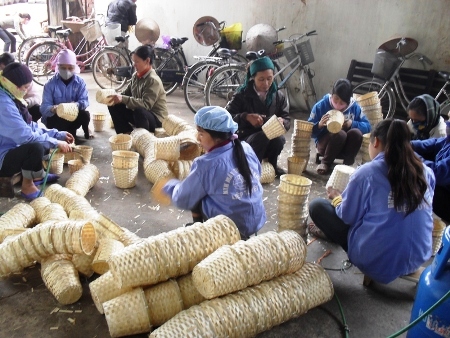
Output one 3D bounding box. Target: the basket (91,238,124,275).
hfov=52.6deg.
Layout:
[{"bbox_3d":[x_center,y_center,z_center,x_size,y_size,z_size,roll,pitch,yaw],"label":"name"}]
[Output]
[{"bbox_3d":[-0.632,0.469,2.470,0.165,0.165,0.190,5,39,4],"label":"basket"}]

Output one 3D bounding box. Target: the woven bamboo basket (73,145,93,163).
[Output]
[{"bbox_3d":[-1.230,-0.125,3.945,0.170,0.155,0.170,3,20,0],"label":"woven bamboo basket"}]

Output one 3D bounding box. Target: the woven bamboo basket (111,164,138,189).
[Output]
[{"bbox_3d":[-0.762,0.058,3.496,0.200,0.165,0.200,3,20,0],"label":"woven bamboo basket"}]

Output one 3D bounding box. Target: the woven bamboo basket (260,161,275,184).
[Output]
[{"bbox_3d":[0.326,0.037,3.755,0.170,0.180,0.180,11,23,22],"label":"woven bamboo basket"}]

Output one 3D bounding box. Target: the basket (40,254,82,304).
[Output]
[{"bbox_3d":[-0.762,0.528,2.164,0.175,0.175,0.210,-18,38,-25],"label":"basket"}]

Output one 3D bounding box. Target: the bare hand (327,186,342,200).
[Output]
[{"bbox_3d":[0.625,0.140,2.600,0.080,0.085,0.110,-8,23,-28],"label":"bare hand"}]

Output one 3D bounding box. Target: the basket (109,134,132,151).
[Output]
[{"bbox_3d":[-0.911,-0.174,3.970,0.200,0.175,0.200,3,20,0],"label":"basket"}]

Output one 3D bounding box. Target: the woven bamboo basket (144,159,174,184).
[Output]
[{"bbox_3d":[-0.541,0.024,3.700,0.205,0.205,0.190,-15,30,-36],"label":"woven bamboo basket"}]

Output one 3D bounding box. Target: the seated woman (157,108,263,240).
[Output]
[{"bbox_3d":[-0.076,0.028,2.779,0.620,0.830,0.480,19,25,37],"label":"seated woman"}]

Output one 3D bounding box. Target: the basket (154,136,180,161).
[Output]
[{"bbox_3d":[-0.478,-0.168,3.817,0.200,0.195,0.195,-1,20,-5],"label":"basket"}]

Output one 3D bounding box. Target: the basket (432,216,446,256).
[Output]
[{"bbox_3d":[1.198,0.414,2.719,0.200,0.220,0.200,3,20,0],"label":"basket"}]

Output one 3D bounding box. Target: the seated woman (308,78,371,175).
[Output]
[{"bbox_3d":[1.032,-0.440,4.186,0.530,0.790,0.630,8,22,15],"label":"seated woman"}]

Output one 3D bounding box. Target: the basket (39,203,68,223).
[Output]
[{"bbox_3d":[-1.075,0.295,2.887,0.200,0.200,0.180,-18,29,-41],"label":"basket"}]

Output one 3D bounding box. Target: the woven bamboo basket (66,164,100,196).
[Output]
[{"bbox_3d":[-1.028,0.080,3.389,0.160,0.160,0.400,1,20,3],"label":"woven bamboo basket"}]

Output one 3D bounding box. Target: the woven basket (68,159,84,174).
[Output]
[{"bbox_3d":[-1.198,0.008,3.664,0.155,0.140,0.155,0,22,0],"label":"woven basket"}]

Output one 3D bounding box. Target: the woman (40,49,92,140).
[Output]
[{"bbox_3d":[-1.591,-0.791,4.652,0.500,0.870,0.580,1,20,-6],"label":"woman"}]

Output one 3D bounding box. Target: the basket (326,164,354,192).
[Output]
[{"bbox_3d":[0.685,0.064,2.630,0.180,0.155,0.180,11,24,-5],"label":"basket"}]

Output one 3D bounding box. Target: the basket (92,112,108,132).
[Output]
[{"bbox_3d":[-1.357,-0.497,4.924,0.142,0.172,0.142,3,20,0],"label":"basket"}]

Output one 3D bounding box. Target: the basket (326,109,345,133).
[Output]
[{"bbox_3d":[0.983,-0.436,4.050,0.165,0.165,0.165,11,49,8],"label":"basket"}]

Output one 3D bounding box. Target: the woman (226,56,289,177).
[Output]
[{"bbox_3d":[0.314,-0.508,4.092,0.540,0.950,0.650,-5,22,-15],"label":"woman"}]

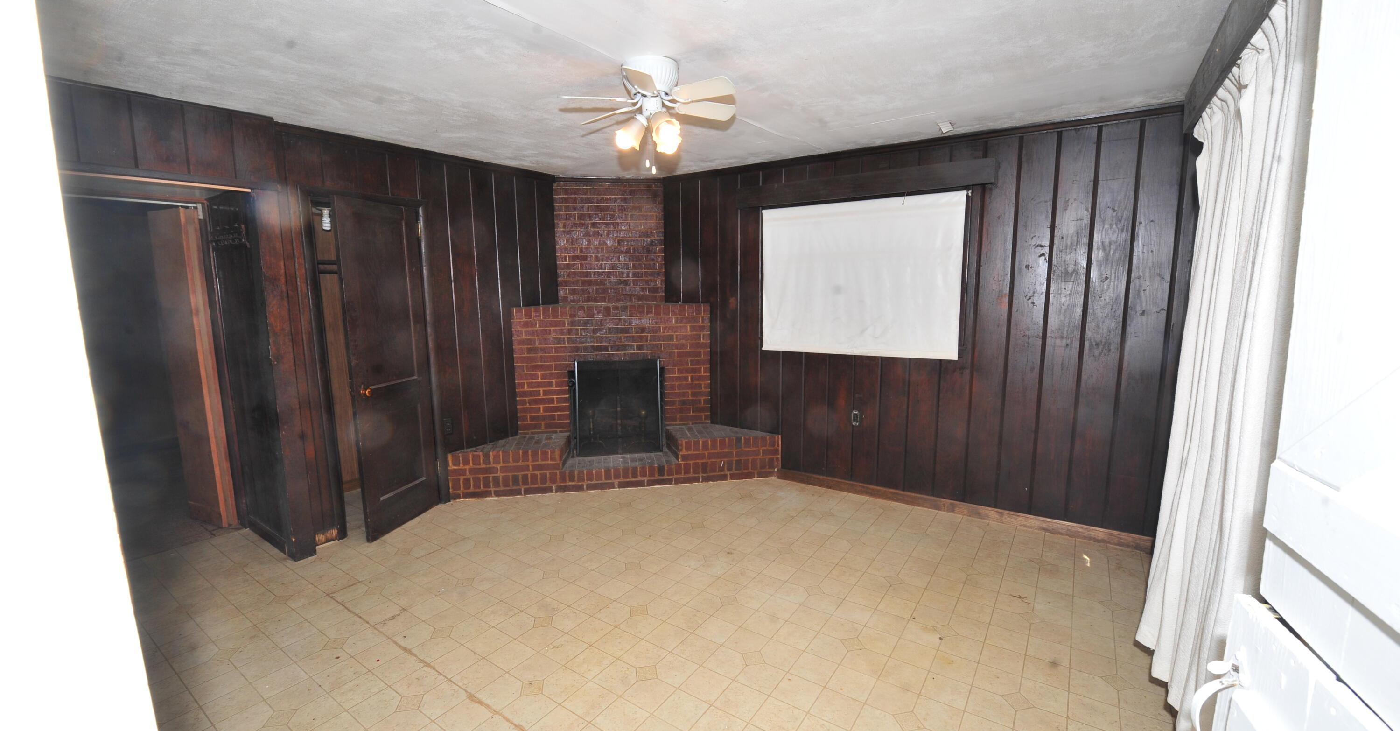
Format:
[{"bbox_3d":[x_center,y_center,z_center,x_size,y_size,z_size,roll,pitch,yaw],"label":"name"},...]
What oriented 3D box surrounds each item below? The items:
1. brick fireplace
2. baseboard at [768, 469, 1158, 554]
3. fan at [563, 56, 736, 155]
[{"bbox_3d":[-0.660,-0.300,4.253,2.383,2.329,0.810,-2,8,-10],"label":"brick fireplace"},{"bbox_3d":[1.562,0.909,3.583,2.253,0.088,0.024,5,10,32],"label":"baseboard"},{"bbox_3d":[-0.204,-1.044,2.229,0.755,0.324,0.755,5,10,33],"label":"fan"}]

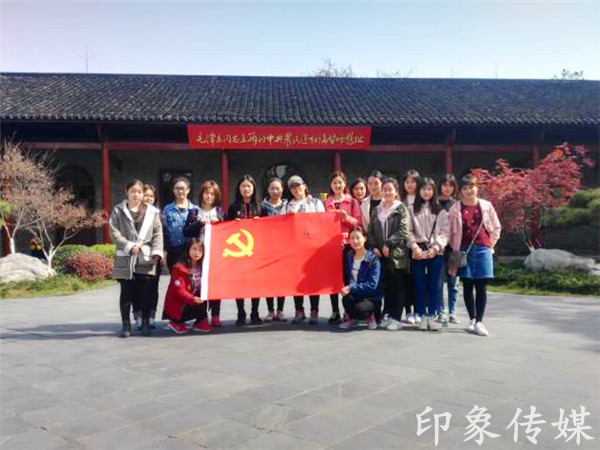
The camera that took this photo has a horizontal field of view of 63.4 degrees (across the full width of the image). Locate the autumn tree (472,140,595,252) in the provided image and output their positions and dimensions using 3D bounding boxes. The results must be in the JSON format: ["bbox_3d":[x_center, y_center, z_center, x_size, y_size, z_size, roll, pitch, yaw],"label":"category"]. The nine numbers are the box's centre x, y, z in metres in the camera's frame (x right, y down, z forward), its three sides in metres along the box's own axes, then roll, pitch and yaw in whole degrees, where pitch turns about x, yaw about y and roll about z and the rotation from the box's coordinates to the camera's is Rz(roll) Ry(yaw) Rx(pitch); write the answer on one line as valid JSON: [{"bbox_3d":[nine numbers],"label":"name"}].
[{"bbox_3d":[4.720,-0.470,10.000,2.600,2.500,2.300,0,2,0],"label":"autumn tree"}]

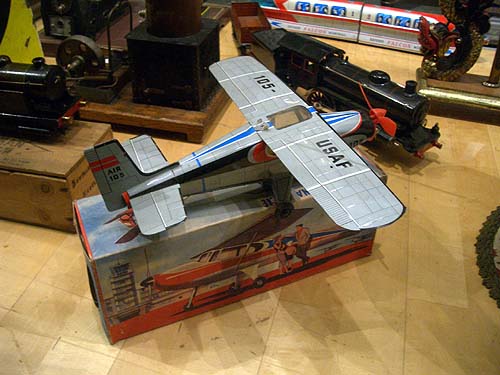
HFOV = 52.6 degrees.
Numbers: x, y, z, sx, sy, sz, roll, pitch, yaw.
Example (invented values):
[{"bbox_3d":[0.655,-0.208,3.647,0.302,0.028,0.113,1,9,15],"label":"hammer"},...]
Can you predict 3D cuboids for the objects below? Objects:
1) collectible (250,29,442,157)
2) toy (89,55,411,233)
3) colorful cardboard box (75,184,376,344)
[{"bbox_3d":[0.166,-0.184,0.926,0.086,0.133,0.423,-25,45,-31],"label":"collectible"},{"bbox_3d":[-0.001,-0.040,0.537,0.320,0.113,0.345,-18,40,-14],"label":"toy"},{"bbox_3d":[-0.013,0.053,0.610,0.345,0.132,0.094,-15,41,-21],"label":"colorful cardboard box"}]

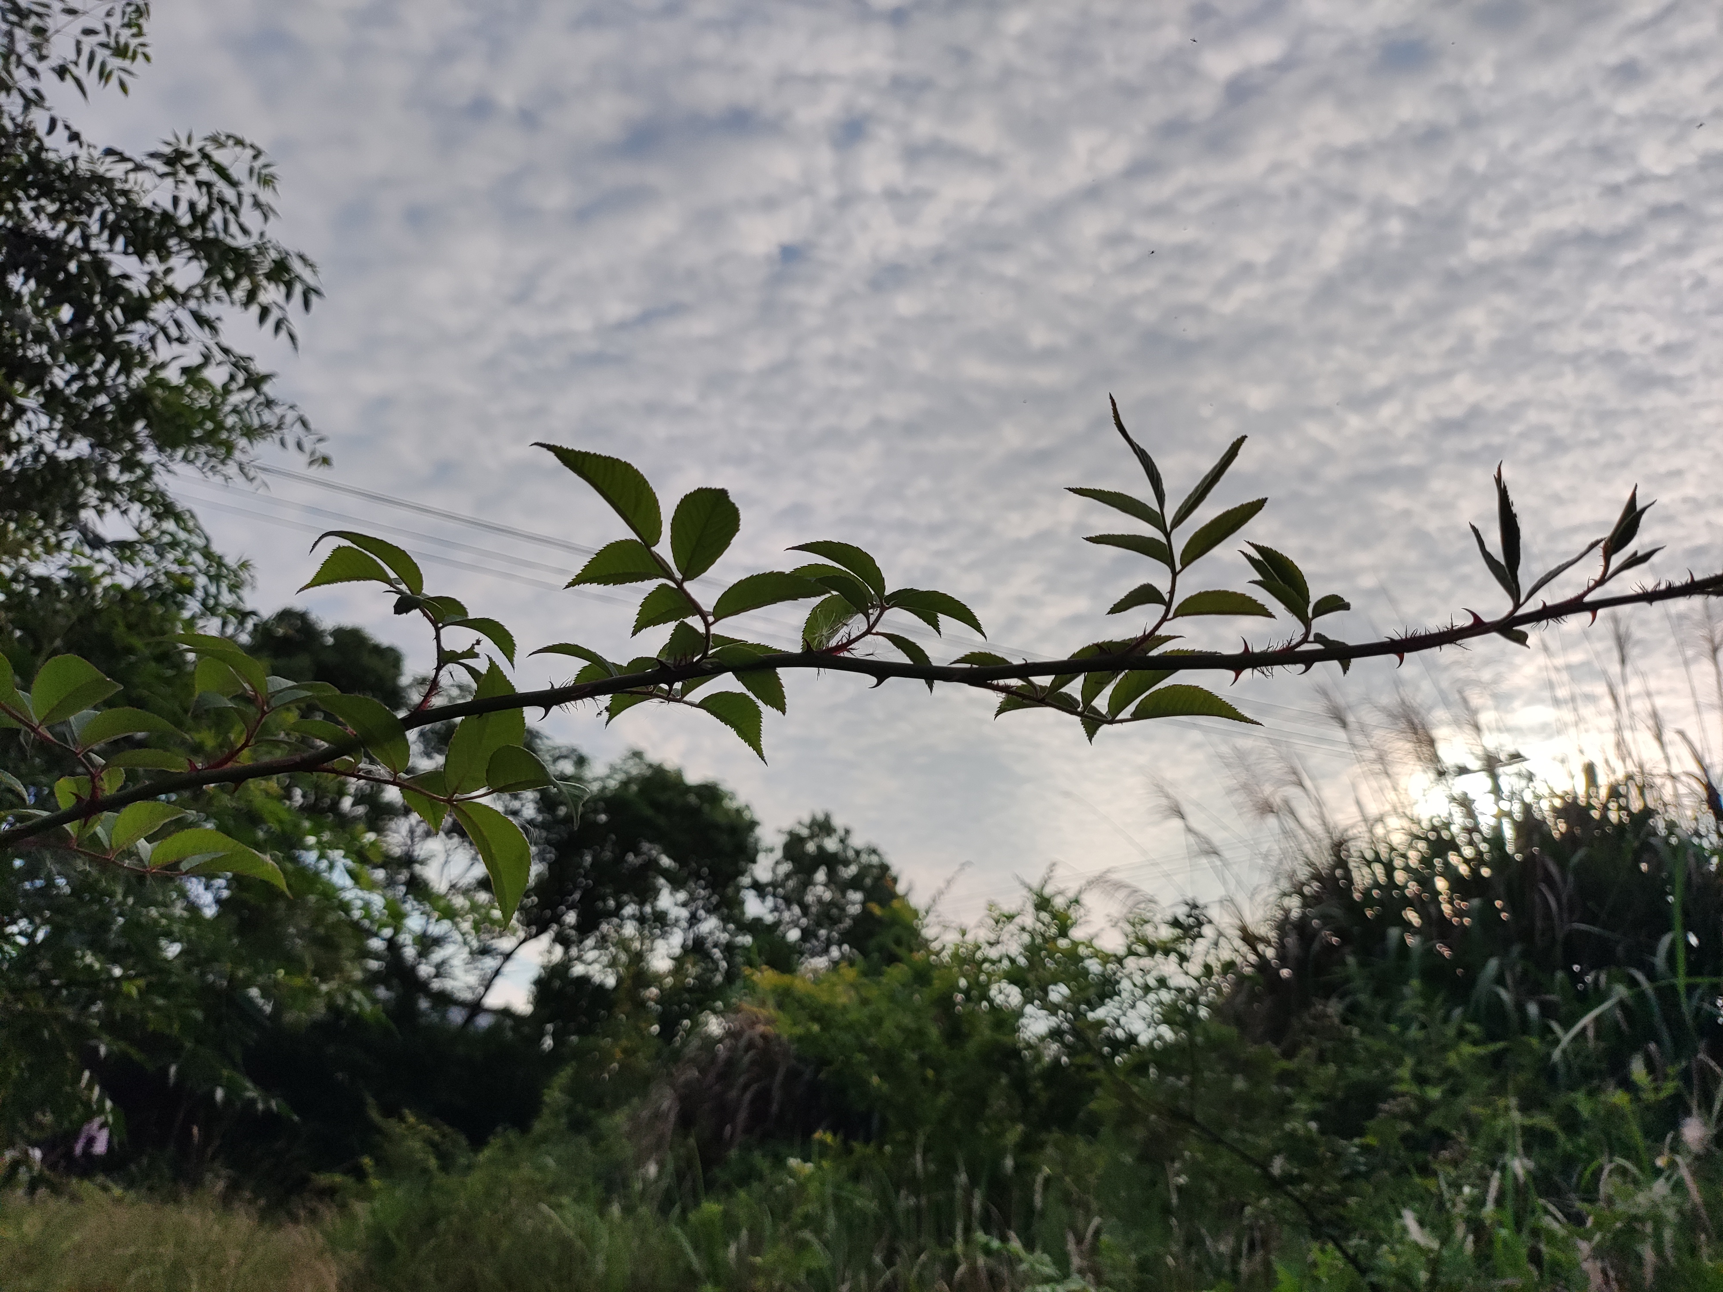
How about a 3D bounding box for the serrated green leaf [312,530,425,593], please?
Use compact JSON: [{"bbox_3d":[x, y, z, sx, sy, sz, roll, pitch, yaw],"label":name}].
[{"bbox_3d":[-0.173,-0.028,0.440,0.043,0.010,0.019,23,-43,4],"label":"serrated green leaf"}]

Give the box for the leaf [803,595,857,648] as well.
[{"bbox_3d":[-0.010,-0.008,0.393,0.025,0.006,0.017,-41,-45,17],"label":"leaf"}]

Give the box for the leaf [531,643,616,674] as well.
[{"bbox_3d":[-0.090,0.004,0.390,0.029,0.006,0.015,15,-23,11],"label":"leaf"}]

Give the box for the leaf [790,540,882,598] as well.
[{"bbox_3d":[-0.008,-0.024,0.388,0.033,0.007,0.016,26,-28,6],"label":"leaf"}]

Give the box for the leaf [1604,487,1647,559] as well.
[{"bbox_3d":[0.251,-0.040,0.408,0.009,0.026,0.006,25,-6,-21],"label":"leaf"}]

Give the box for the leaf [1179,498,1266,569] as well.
[{"bbox_3d":[0.121,-0.038,0.420,0.038,0.006,0.016,-38,-22,0],"label":"leaf"}]

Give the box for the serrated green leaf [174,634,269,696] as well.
[{"bbox_3d":[-0.237,0.007,0.460,0.035,0.008,0.019,27,-49,0],"label":"serrated green leaf"}]

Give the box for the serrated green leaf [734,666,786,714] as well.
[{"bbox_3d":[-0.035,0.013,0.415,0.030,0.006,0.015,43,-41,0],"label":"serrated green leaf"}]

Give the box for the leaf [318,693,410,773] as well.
[{"bbox_3d":[-0.156,0.027,0.390,0.018,0.006,0.037,-30,-60,13],"label":"leaf"}]

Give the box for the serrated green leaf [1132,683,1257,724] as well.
[{"bbox_3d":[0.114,0.021,0.425,0.046,0.007,0.017,3,-41,-5],"label":"serrated green leaf"}]

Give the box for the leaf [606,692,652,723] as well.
[{"bbox_3d":[-0.073,0.019,0.392,0.020,0.005,0.014,-36,-38,17],"label":"leaf"}]

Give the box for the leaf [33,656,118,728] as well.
[{"bbox_3d":[-0.274,0.017,0.435,0.035,0.008,0.021,-24,-66,10],"label":"leaf"}]

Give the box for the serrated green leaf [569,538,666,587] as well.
[{"bbox_3d":[-0.076,-0.026,0.387,0.032,0.006,0.019,-5,-38,6],"label":"serrated green leaf"}]

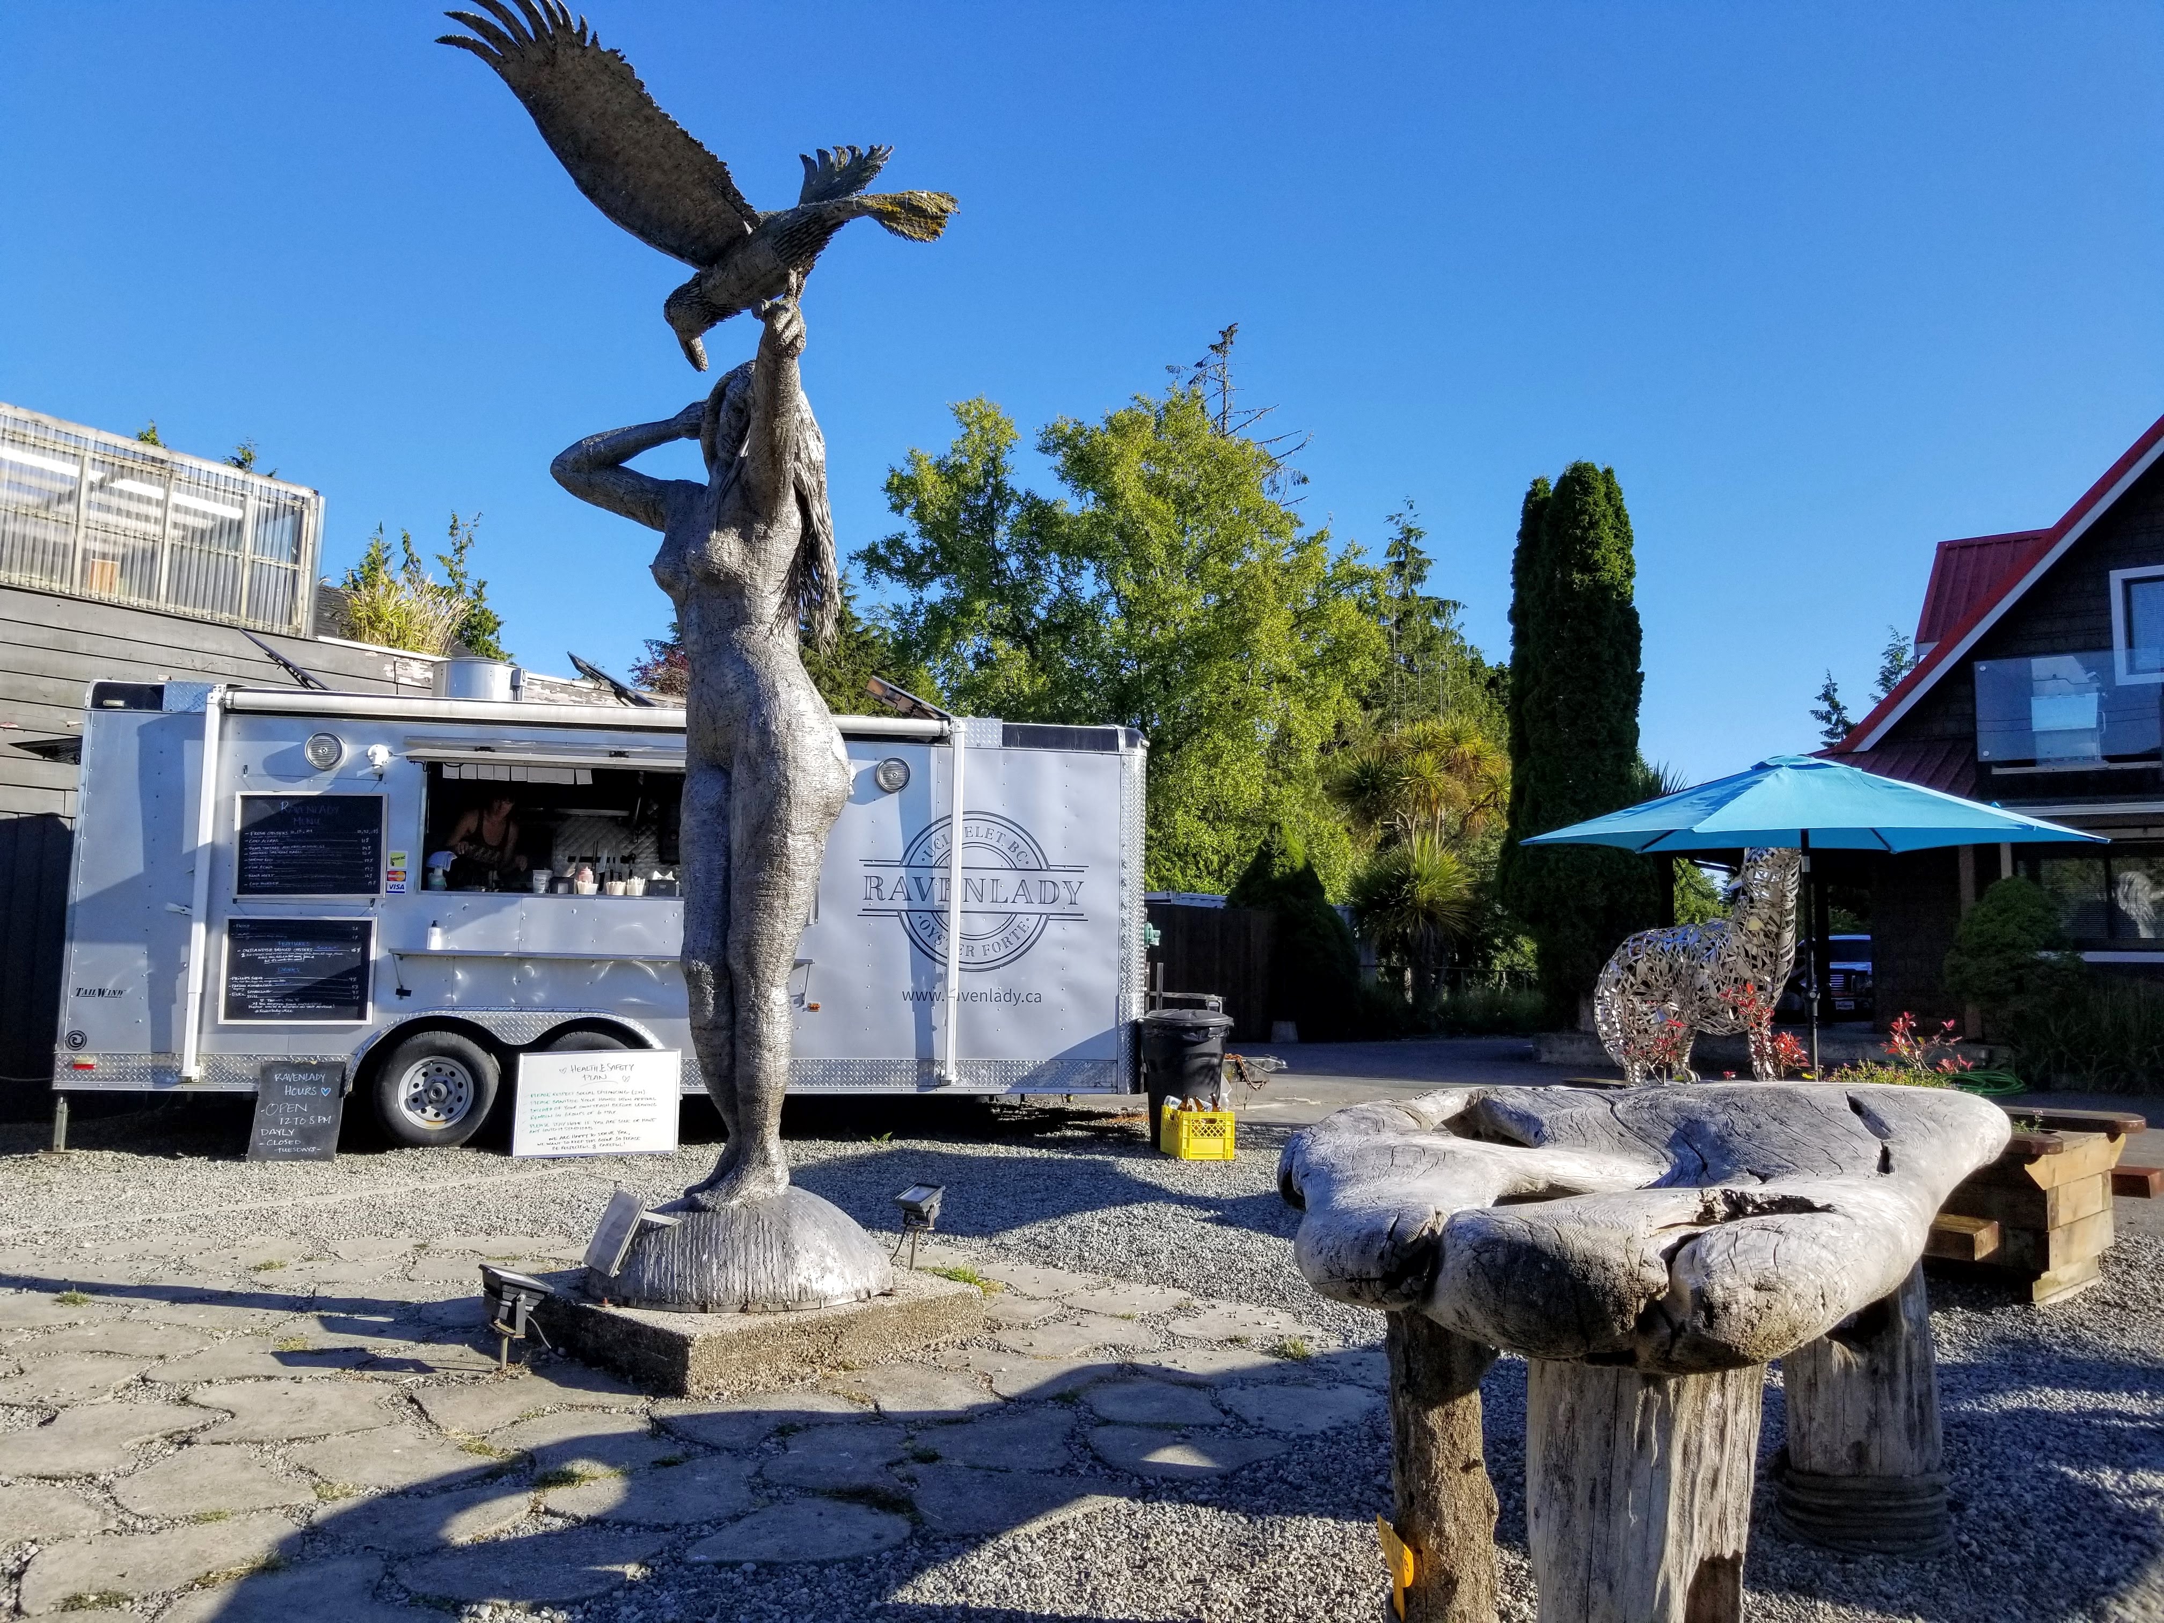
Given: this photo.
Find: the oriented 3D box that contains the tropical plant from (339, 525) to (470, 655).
[{"bbox_3d":[-6.254,-2.024,14.951,1.200,1.244,1.100,0,-5,0],"label":"tropical plant"}]

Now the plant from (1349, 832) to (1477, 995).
[{"bbox_3d":[4.261,1.434,20.909,1.700,2.286,1.700,0,-5,0],"label":"plant"}]

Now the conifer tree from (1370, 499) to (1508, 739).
[{"bbox_3d":[7.151,-1.189,32.593,3.400,9.740,3.400,0,-5,0],"label":"conifer tree"}]

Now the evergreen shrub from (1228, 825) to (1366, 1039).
[{"bbox_3d":[2.600,1.468,19.894,1.700,2.675,1.700,0,-5,0],"label":"evergreen shrub"}]

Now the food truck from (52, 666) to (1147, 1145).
[{"bbox_3d":[-2.873,0.691,10.922,6.100,2.750,2.500,2,-6,-11],"label":"food truck"}]

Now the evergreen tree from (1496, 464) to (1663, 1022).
[{"bbox_3d":[6.361,-0.875,20.712,2.150,7.251,2.000,0,-5,0],"label":"evergreen tree"}]

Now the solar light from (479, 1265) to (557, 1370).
[{"bbox_3d":[-1.741,1.557,4.987,0.170,0.322,0.200,4,-6,-41],"label":"solar light"}]

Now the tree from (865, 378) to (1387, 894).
[{"bbox_3d":[0.675,-1.906,26.578,8.700,10.628,7.500,0,-5,0],"label":"tree"}]

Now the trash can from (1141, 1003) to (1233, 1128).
[{"bbox_3d":[0.620,1.626,9.716,0.600,0.850,0.600,0,-5,0],"label":"trash can"}]

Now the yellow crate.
[{"bbox_3d":[0.678,1.886,9.511,0.330,0.280,0.350,2,-5,-14],"label":"yellow crate"}]

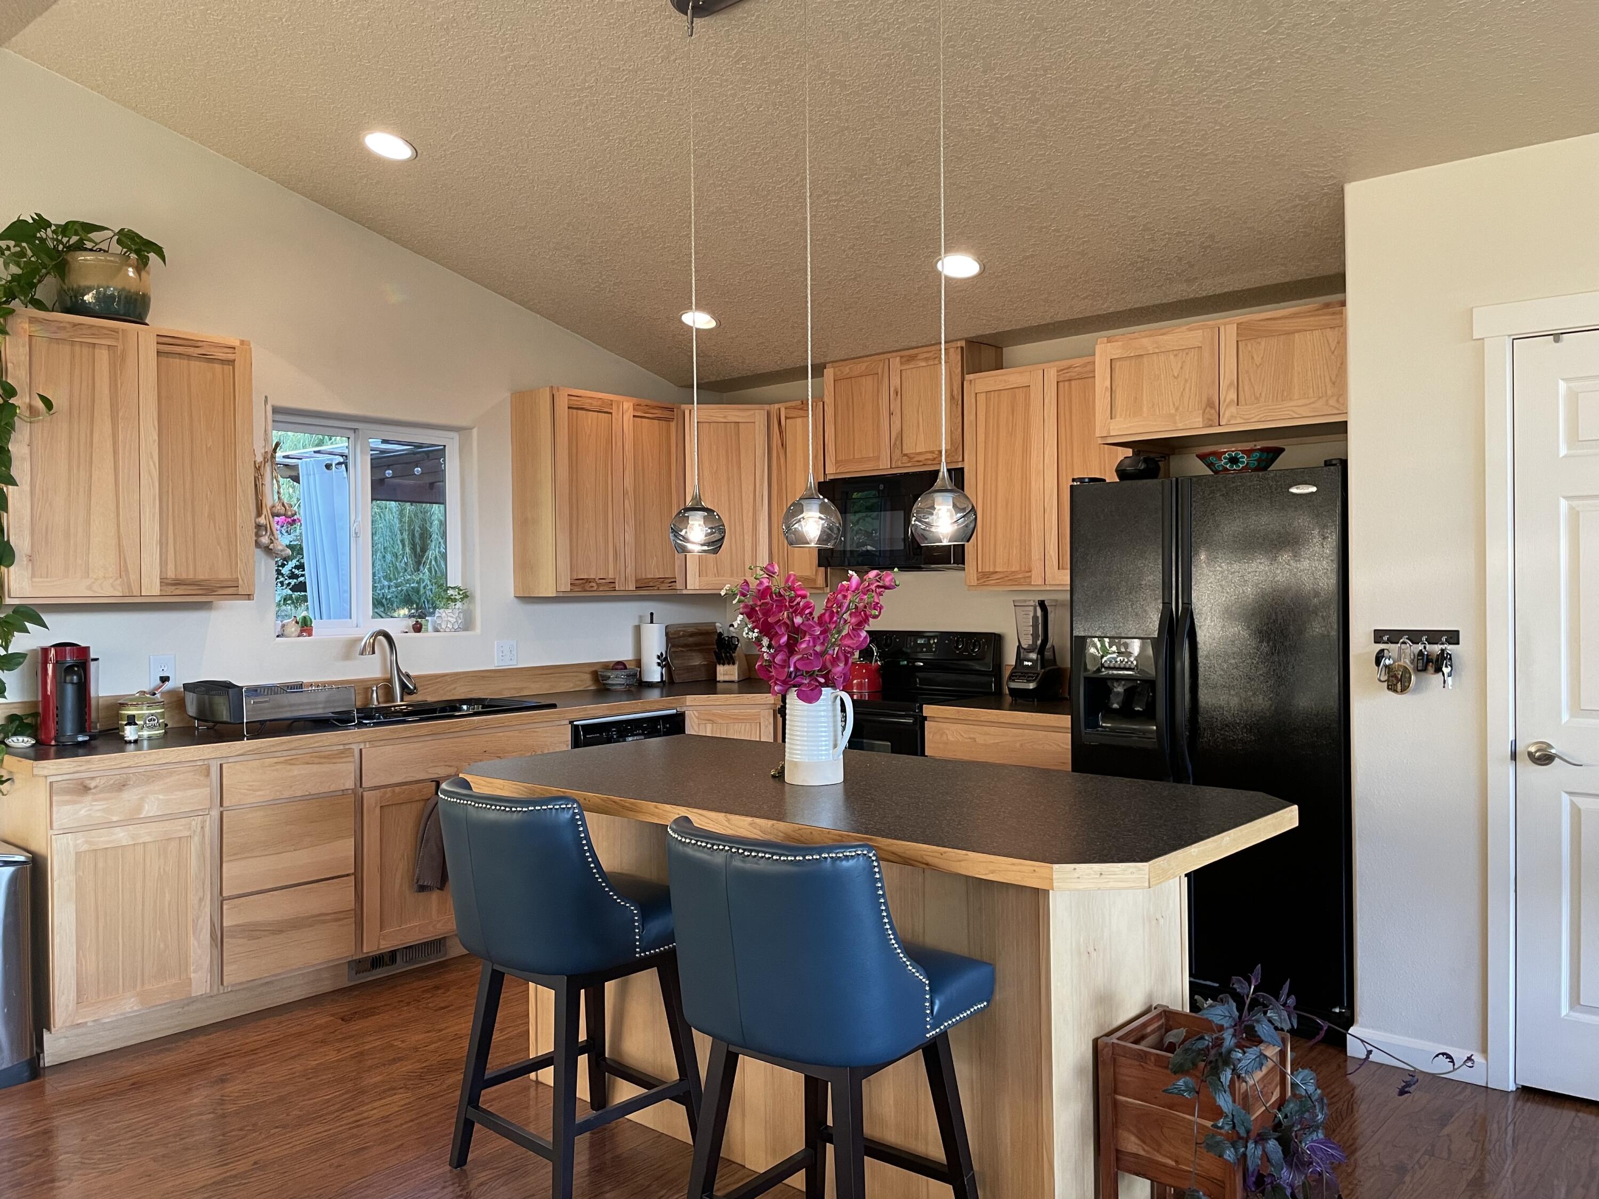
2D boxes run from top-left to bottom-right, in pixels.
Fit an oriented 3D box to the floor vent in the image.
[{"bbox_3d":[-1.461,1.314,4.396,0.017,0.084,0.397,0,1,42],"label":"floor vent"}]

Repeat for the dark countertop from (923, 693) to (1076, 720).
[{"bbox_3d":[0.986,0.441,4.799,0.750,0.041,0.645,0,1,42],"label":"dark countertop"}]

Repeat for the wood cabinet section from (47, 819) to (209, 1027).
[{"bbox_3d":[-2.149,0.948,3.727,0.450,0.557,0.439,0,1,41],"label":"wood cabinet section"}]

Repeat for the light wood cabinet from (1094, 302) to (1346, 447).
[{"bbox_3d":[1.600,-0.754,4.235,0.907,0.378,0.600,0,1,42],"label":"light wood cabinet"}]

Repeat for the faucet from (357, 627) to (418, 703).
[{"bbox_3d":[-1.661,0.279,4.829,0.070,0.310,0.290,0,1,17],"label":"faucet"}]

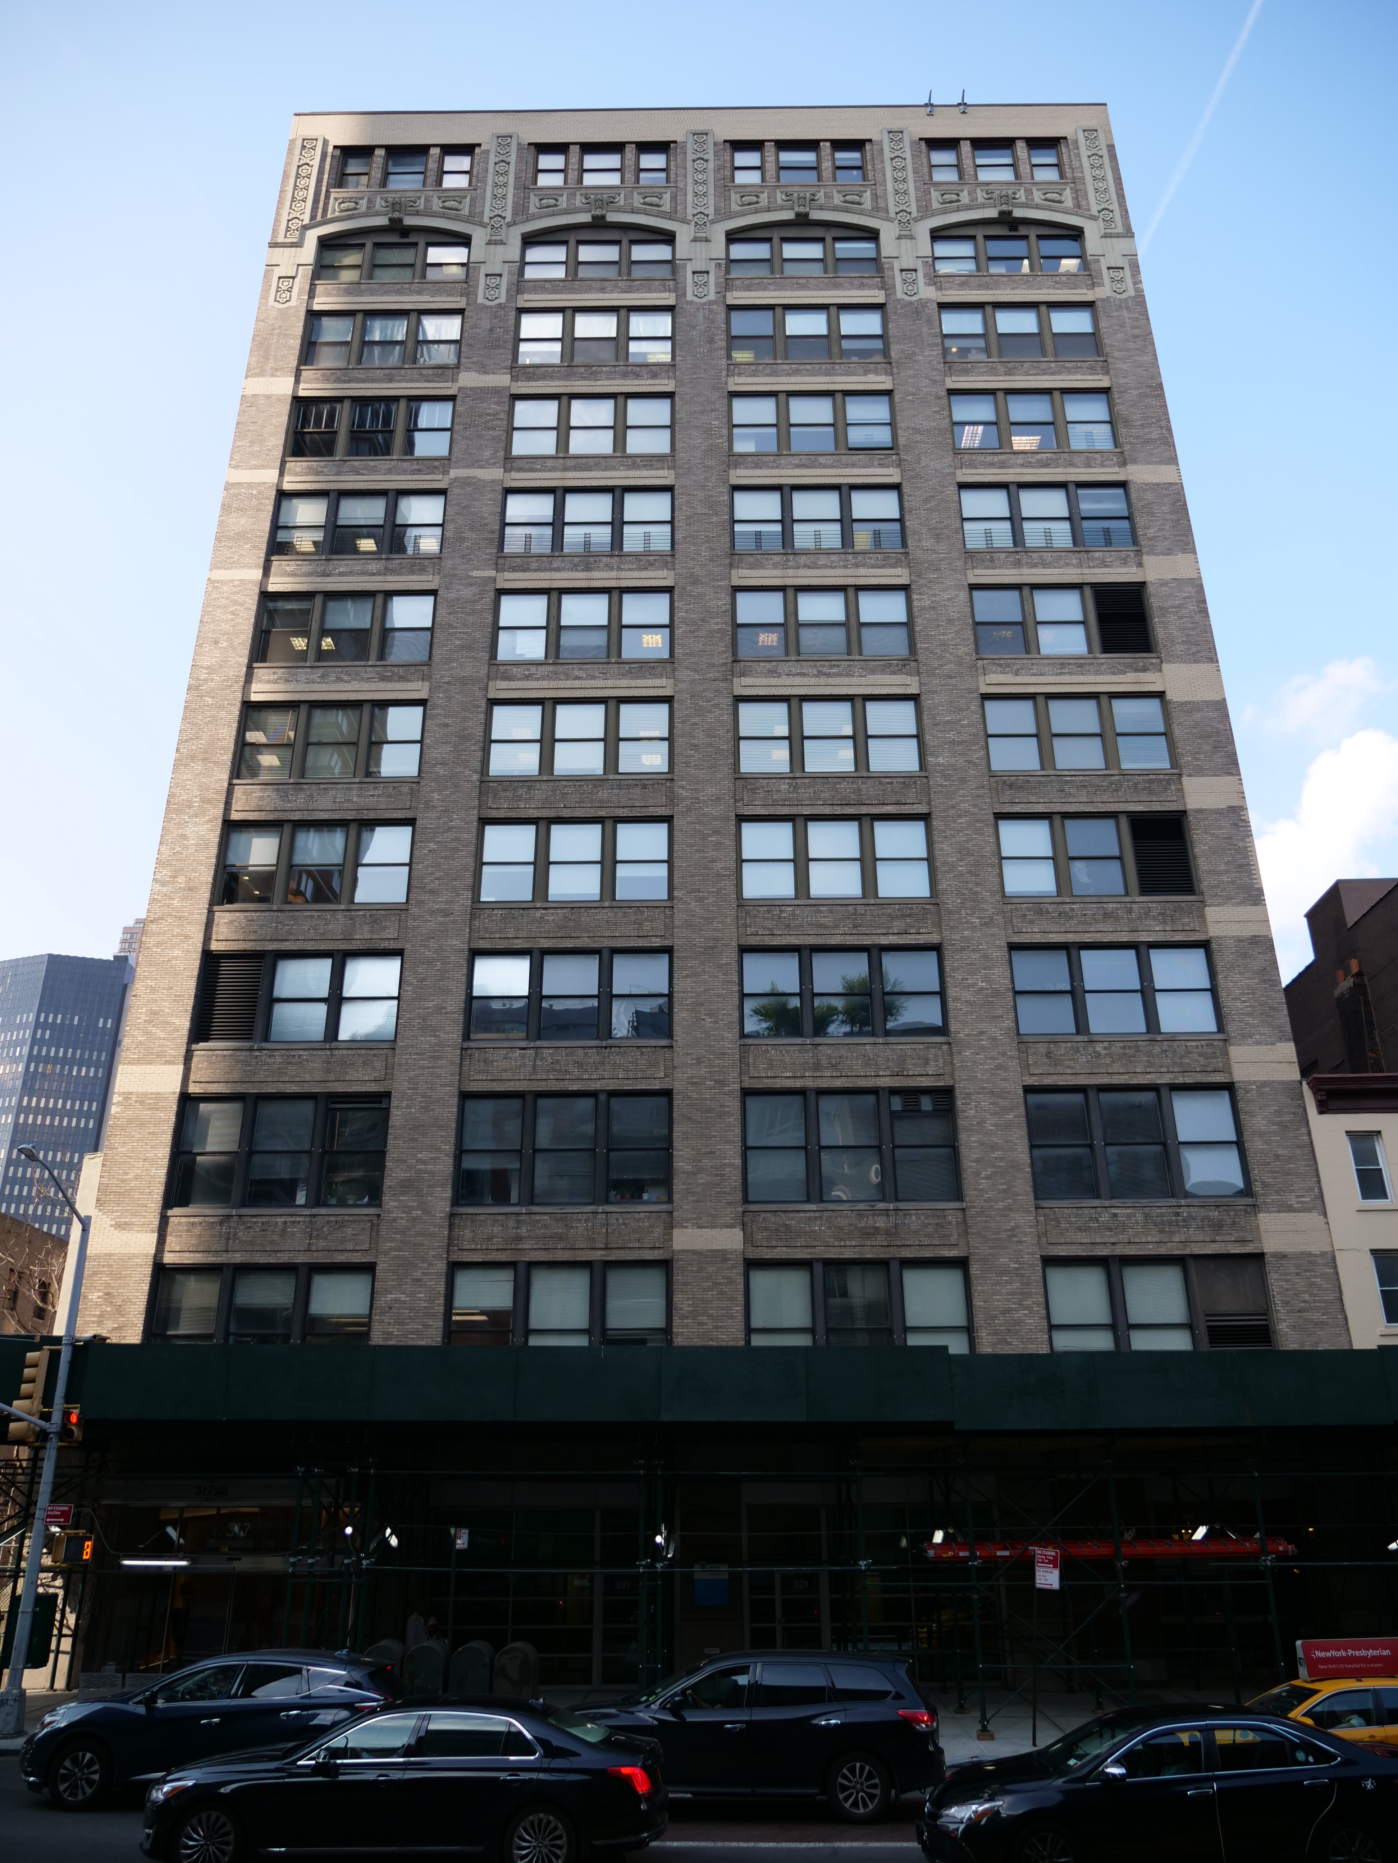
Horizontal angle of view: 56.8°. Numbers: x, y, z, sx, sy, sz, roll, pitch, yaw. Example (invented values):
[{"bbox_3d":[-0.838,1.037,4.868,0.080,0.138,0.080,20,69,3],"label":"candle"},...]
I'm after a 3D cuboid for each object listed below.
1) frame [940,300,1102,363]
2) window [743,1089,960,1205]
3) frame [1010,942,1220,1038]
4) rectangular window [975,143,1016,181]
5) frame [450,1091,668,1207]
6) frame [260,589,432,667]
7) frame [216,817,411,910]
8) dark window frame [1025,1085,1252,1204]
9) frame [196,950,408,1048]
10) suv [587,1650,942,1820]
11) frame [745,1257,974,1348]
[{"bbox_3d":[10.140,-19.132,41.138,4.910,2.595,0.200,0,-24,0],"label":"frame"},{"bbox_3d":[3.468,4.947,29.705,4.834,2.679,0.200,-1,-24,1],"label":"window"},{"bbox_3d":[9.753,1.382,30.415,4.637,2.372,0.300,-1,-24,0],"label":"frame"},{"bbox_3d":[9.559,-24.892,41.840,1.205,1.641,0.200,-1,-24,0],"label":"rectangular window"},{"bbox_3d":[-2.996,4.905,29.008,4.712,2.548,0.300,-1,-24,0],"label":"frame"},{"bbox_3d":[-10.002,-8.625,36.737,4.867,2.614,0.200,0,-24,0],"label":"frame"},{"bbox_3d":[-9.971,-1.784,33.712,4.880,2.587,0.200,0,-24,0],"label":"frame"},{"bbox_3d":[9.851,4.794,29.246,4.560,2.613,0.220,-1,-24,0],"label":"dark window frame"},{"bbox_3d":[-9.522,1.589,30.873,4.762,2.442,0.220,-1,-24,0],"label":"frame"},{"bbox_3d":[0.548,10.223,16.661,5.000,1.770,1.950,0,-24,0],"label":"suv"},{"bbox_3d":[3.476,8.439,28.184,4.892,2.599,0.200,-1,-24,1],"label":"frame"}]

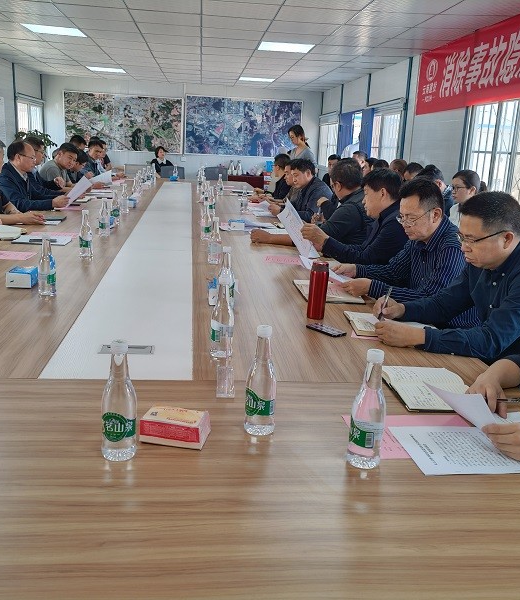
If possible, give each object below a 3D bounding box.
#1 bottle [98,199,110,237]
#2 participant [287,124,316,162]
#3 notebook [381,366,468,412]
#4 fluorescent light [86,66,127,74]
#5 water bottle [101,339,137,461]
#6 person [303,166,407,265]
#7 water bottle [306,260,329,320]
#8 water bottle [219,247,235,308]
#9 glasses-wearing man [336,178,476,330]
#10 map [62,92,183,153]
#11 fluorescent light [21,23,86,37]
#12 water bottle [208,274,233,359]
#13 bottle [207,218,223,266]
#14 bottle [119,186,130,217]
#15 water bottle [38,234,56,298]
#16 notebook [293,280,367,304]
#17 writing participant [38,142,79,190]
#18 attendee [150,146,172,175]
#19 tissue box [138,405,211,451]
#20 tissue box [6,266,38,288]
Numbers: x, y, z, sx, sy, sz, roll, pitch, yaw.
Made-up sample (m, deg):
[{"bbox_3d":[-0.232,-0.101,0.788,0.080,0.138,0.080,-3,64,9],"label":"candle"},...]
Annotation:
[{"bbox_3d":[-0.971,-0.519,3.889,0.066,0.232,0.066,1,14,-7],"label":"bottle"},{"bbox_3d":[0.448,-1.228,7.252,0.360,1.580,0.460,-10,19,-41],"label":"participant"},{"bbox_3d":[0.457,0.231,1.673,0.210,0.022,0.290,2,14,-5],"label":"notebook"},{"bbox_3d":[-2.522,-3.796,10.278,0.590,0.040,0.600,2,14,-6],"label":"fluorescent light"},{"bbox_3d":[-0.277,0.195,1.226,0.068,0.233,0.068,1,14,-6],"label":"water bottle"},{"bbox_3d":[0.566,-0.048,3.269,0.640,1.280,0.540,1,14,-7],"label":"person"},{"bbox_3d":[0.213,-0.037,2.293,0.067,0.210,0.067,1,14,-7],"label":"water bottle"},{"bbox_3d":[-0.126,-0.088,2.378,0.069,0.232,0.069,1,14,-7],"label":"water bottle"},{"bbox_3d":[0.690,0.124,2.666,0.760,1.250,0.520,0,15,-12],"label":"glasses-wearing man"},{"bbox_3d":[-2.618,-3.397,12.040,2.230,1.072,0.040,2,14,-6],"label":"map"},{"bbox_3d":[-2.137,-2.814,6.528,0.580,0.030,0.570,1,14,-6],"label":"fluorescent light"},{"bbox_3d":[-0.110,0.049,1.803,0.066,0.236,0.066,1,14,-7],"label":"water bottle"},{"bbox_3d":[-0.224,-0.299,3.167,0.068,0.233,0.068,1,14,-6],"label":"bottle"},{"bbox_3d":[-1.091,-0.809,5.021,0.069,0.232,0.069,1,14,-7],"label":"bottle"},{"bbox_3d":[-0.821,-0.133,2.395,0.068,0.233,0.068,1,14,-6],"label":"water bottle"},{"bbox_3d":[0.284,-0.032,2.661,0.240,0.018,0.370,1,14,-7],"label":"notebook"},{"bbox_3d":[-2.018,-0.863,5.994,0.660,1.260,0.530,5,14,8],"label":"writing participant"},{"bbox_3d":[-1.540,-1.794,9.813,0.450,1.200,0.650,1,15,-9],"label":"attendee"},{"bbox_3d":[-0.179,0.270,1.332,0.128,0.047,0.086,5,14,8],"label":"tissue box"},{"bbox_3d":[-0.965,-0.093,2.544,0.092,0.062,0.135,1,14,-7],"label":"tissue box"}]

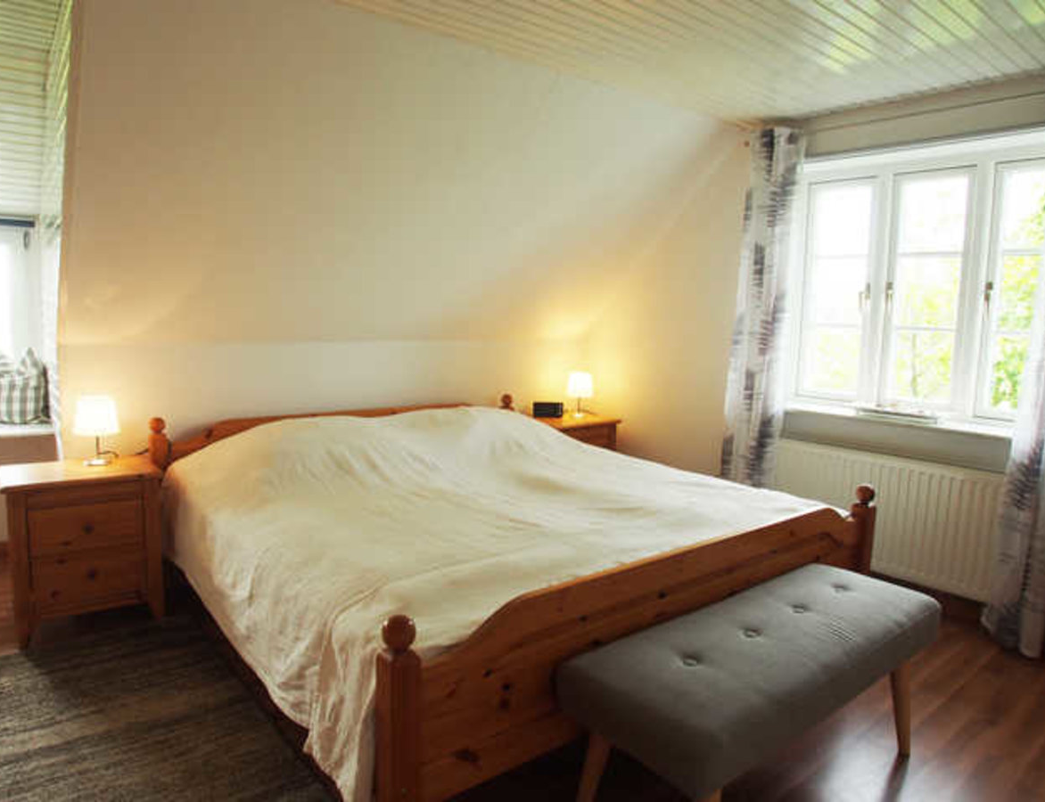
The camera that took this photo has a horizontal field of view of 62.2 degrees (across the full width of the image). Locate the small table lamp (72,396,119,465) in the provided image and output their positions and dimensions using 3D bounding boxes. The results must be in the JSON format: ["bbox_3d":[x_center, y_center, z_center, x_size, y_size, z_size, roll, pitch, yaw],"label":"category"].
[{"bbox_3d":[-1.683,0.111,3.414,0.165,0.265,0.165,-4,9,-36],"label":"small table lamp"}]

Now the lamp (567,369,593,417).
[{"bbox_3d":[0.347,-0.044,5.244,0.165,0.268,0.165,1,7,0],"label":"lamp"}]

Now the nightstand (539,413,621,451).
[{"bbox_3d":[0.251,0.418,5.140,0.510,0.595,0.410,-4,9,-39],"label":"nightstand"}]

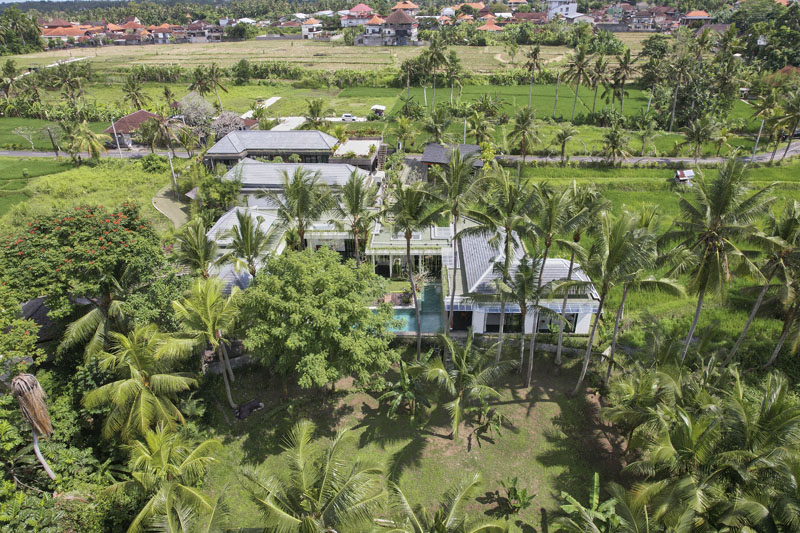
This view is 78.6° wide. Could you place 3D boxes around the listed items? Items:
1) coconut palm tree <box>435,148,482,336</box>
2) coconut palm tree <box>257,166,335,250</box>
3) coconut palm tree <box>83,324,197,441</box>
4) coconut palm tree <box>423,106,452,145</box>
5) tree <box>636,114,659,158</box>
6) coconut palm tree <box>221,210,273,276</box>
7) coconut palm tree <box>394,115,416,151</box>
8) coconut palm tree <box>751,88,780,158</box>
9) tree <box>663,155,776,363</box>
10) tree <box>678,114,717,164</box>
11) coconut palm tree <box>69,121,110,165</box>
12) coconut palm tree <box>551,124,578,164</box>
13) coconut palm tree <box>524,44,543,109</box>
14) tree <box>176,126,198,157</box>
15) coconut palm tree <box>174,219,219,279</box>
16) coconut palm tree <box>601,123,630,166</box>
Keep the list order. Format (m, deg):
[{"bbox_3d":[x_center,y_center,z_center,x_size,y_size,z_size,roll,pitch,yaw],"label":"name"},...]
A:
[{"bbox_3d":[4.750,-0.220,40.390,4.540,19.090,4.540,0,27,0],"label":"coconut palm tree"},{"bbox_3d":[-7.693,0.497,40.336,6.100,17.600,6.100,-1,29,0],"label":"coconut palm tree"},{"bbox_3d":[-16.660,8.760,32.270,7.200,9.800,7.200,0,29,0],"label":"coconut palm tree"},{"bbox_3d":[7.800,-28.110,101.030,6.370,9.560,6.370,0,27,0],"label":"coconut palm tree"},{"bbox_3d":[47.910,-25.170,94.620,4.390,8.290,4.390,0,29,0],"label":"tree"},{"bbox_3d":[-11.869,2.062,40.929,4.800,14.400,4.800,-1,29,0],"label":"coconut palm tree"},{"bbox_3d":[1.150,-27.660,101.760,5.000,7.500,5.000,0,29,0],"label":"coconut palm tree"},{"bbox_3d":[63.321,-24.631,85.335,5.300,12.100,5.300,-1,29,0],"label":"coconut palm tree"},{"bbox_3d":[24.520,0.420,39.270,9.200,18.980,9.200,0,27,0],"label":"tree"},{"bbox_3d":[51.861,-21.959,84.532,6.200,8.500,6.200,-1,29,0],"label":"tree"},{"bbox_3d":[-57.950,-23.150,91.230,8.070,8.040,8.070,0,29,0],"label":"coconut palm tree"},{"bbox_3d":[31.720,-23.500,94.110,5.500,7.500,5.500,0,29,0],"label":"coconut palm tree"},{"bbox_3d":[36.740,-52.030,134.530,5.100,16.570,5.100,0,29,0],"label":"coconut palm tree"},{"bbox_3d":[-42.850,-25.160,98.960,4.650,6.250,4.650,0,27,0],"label":"tree"},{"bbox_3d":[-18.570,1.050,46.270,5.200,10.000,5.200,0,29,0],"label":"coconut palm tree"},{"bbox_3d":[41.110,-23.220,92.750,5.800,8.300,5.800,0,29,0],"label":"coconut palm tree"}]

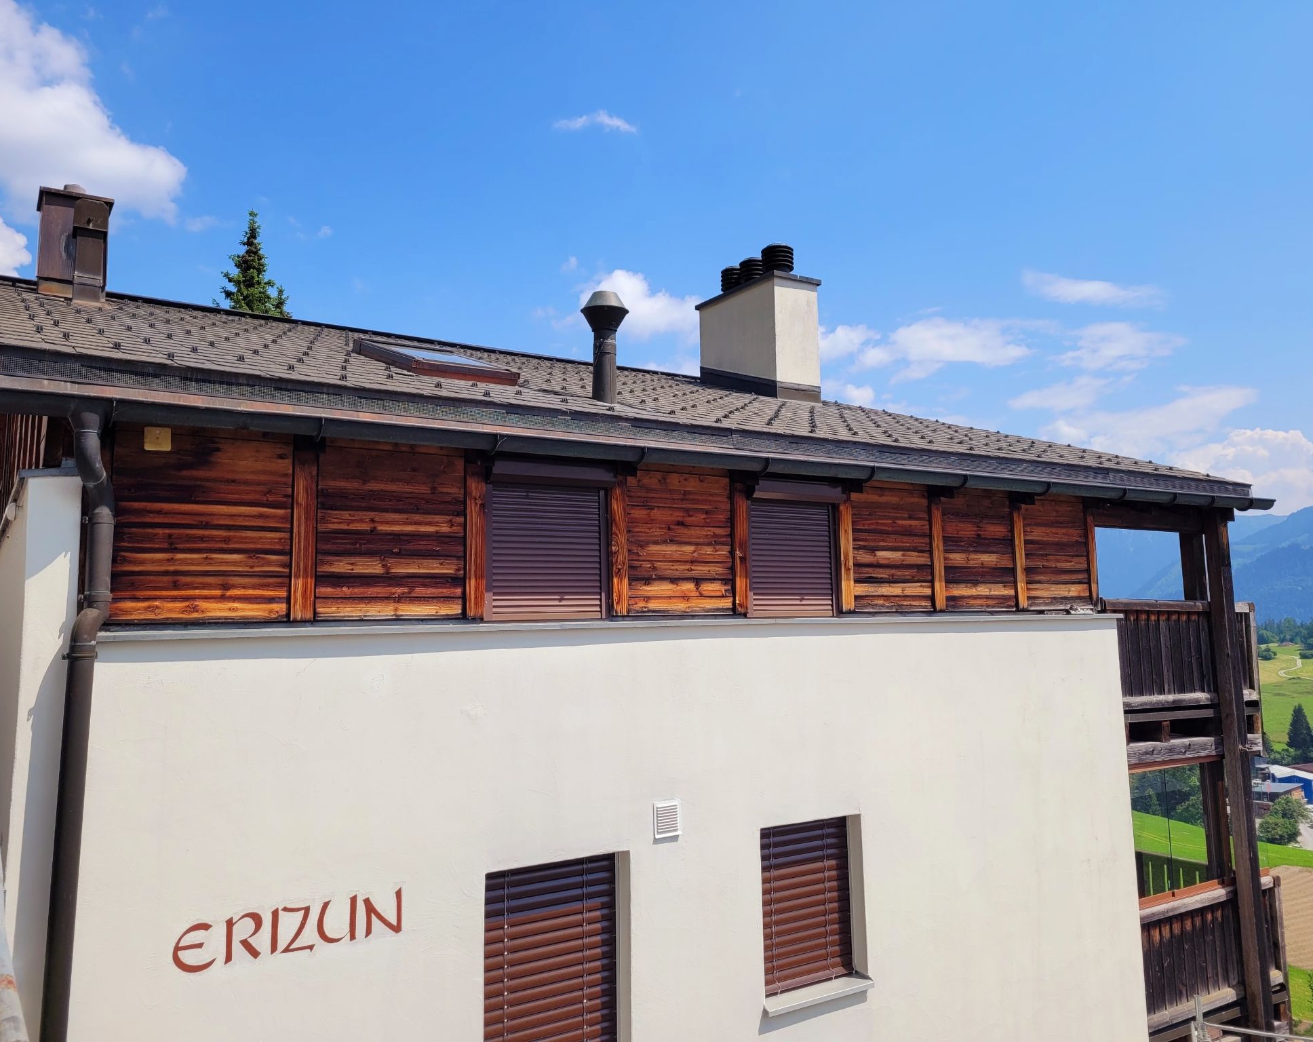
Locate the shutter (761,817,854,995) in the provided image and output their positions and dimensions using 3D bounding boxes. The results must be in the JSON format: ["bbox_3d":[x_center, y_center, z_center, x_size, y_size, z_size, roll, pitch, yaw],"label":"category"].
[{"bbox_3d":[1.003,2.605,7.182,0.848,1.076,0.100,4,-8,-32],"label":"shutter"}]

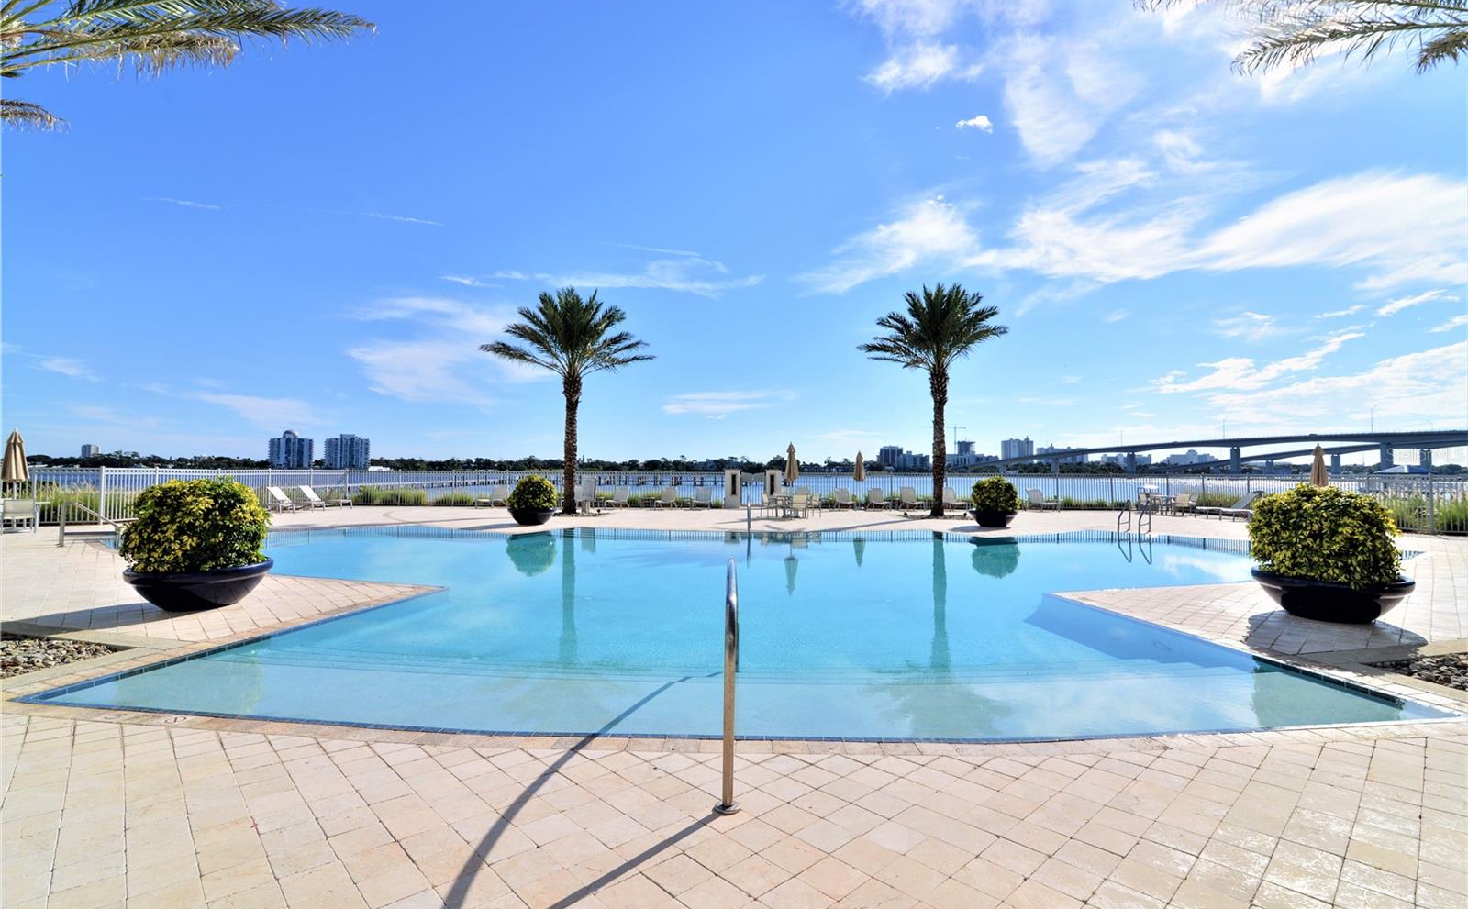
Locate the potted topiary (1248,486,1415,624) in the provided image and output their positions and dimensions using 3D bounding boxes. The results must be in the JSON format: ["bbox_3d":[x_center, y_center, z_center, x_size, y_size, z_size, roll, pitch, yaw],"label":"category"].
[{"bbox_3d":[6.596,1.075,7.242,1.360,1.430,1.360,0,-1,0],"label":"potted topiary"}]

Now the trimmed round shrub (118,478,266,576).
[{"bbox_3d":[-6.163,0.794,7.546,1.280,0.980,1.280,0,-1,0],"label":"trimmed round shrub"}]

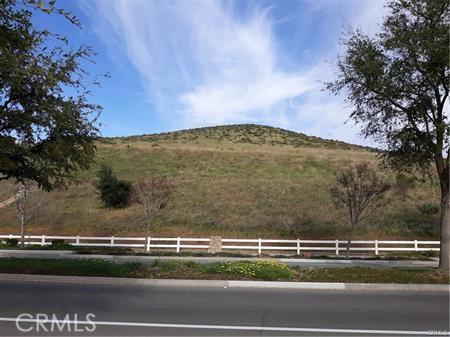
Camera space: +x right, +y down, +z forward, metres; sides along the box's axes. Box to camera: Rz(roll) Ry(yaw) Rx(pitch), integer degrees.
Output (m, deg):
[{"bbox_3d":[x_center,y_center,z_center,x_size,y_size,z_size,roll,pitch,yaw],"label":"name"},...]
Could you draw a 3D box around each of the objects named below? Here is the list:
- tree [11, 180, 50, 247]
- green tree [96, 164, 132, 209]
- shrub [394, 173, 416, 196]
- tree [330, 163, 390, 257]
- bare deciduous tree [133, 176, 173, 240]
[{"bbox_3d":[-13.541,3.087,25.393,2.860,4.680,2.720,0,-10,0],"label":"tree"},{"bbox_3d":[-11.508,1.851,37.887,3.750,4.610,3.560,0,-10,0],"label":"green tree"},{"bbox_3d":[21.205,1.872,42.738,2.580,2.840,2.460,0,-10,0],"label":"shrub"},{"bbox_3d":[8.528,2.532,22.897,3.780,5.920,3.590,0,-10,0],"label":"tree"},{"bbox_3d":[-4.772,2.957,24.112,2.720,4.910,2.580,0,-10,0],"label":"bare deciduous tree"}]

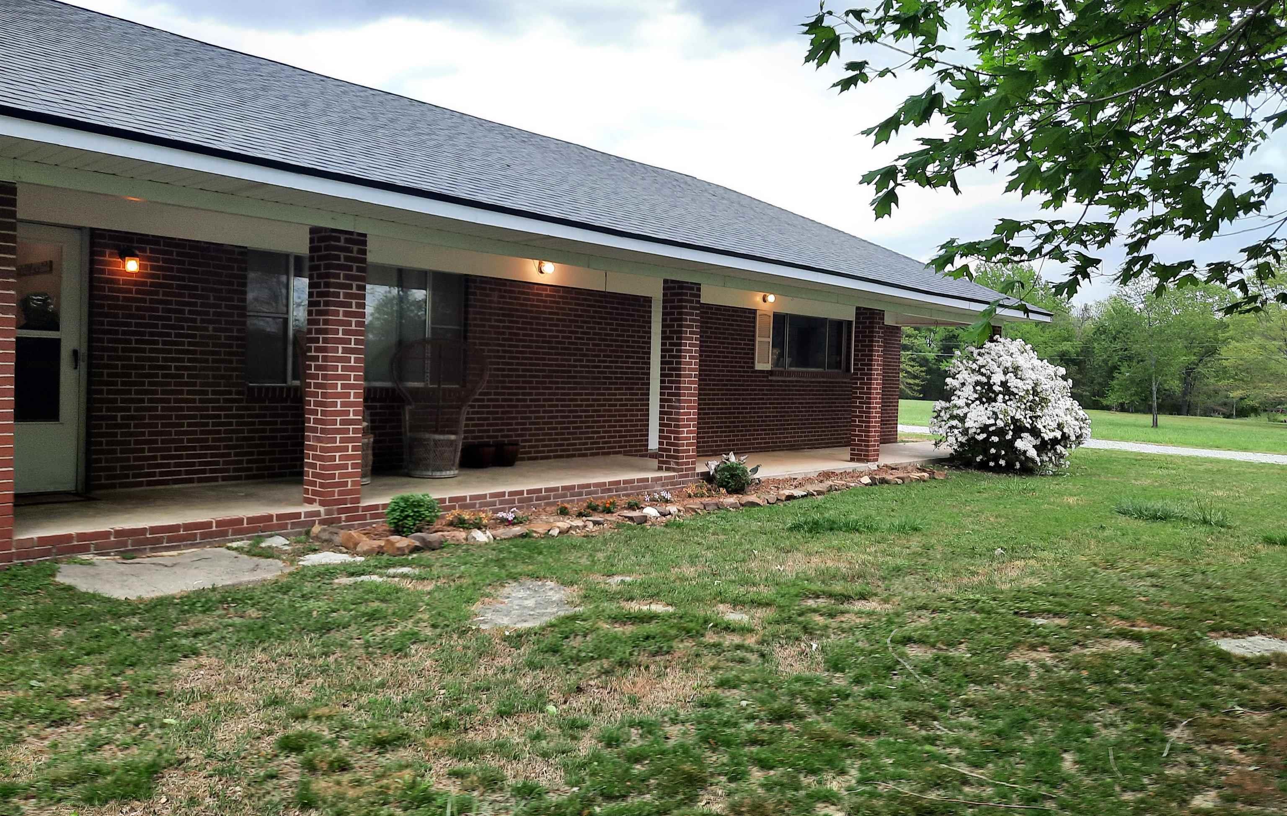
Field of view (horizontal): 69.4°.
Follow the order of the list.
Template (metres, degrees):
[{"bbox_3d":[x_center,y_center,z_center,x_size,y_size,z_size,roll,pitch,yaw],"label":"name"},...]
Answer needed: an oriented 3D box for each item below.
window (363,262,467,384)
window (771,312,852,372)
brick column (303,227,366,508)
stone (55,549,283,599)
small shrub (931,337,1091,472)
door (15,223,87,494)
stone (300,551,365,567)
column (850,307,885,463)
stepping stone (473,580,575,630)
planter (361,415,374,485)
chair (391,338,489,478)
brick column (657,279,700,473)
[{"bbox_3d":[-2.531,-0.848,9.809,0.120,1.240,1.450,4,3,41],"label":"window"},{"bbox_3d":[2.779,-1.066,15.421,0.120,0.890,2.450,4,3,41],"label":"window"},{"bbox_3d":[-2.347,-0.308,7.086,0.301,2.096,0.301,4,3,41],"label":"brick column"},{"bbox_3d":[-2.776,0.996,5.557,1.080,0.060,1.060,4,3,41],"label":"stone"},{"bbox_3d":[5.676,-0.067,14.347,2.400,2.060,2.300,3,3,22],"label":"small shrub"},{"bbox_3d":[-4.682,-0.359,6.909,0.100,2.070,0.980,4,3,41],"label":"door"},{"bbox_3d":[-2.074,1.009,6.046,0.360,0.050,0.390,3,3,33],"label":"stone"},{"bbox_3d":[3.240,-0.309,13.431,0.300,2.175,0.300,4,3,41],"label":"column"},{"bbox_3d":[-0.625,1.136,5.262,0.540,0.060,0.980,2,2,10],"label":"stepping stone"},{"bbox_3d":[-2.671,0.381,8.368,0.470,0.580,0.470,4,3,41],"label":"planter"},{"bbox_3d":[-2.075,-0.029,9.318,1.000,1.400,0.680,2,2,-6],"label":"chair"},{"bbox_3d":[0.396,-0.328,10.177,0.300,2.055,0.300,4,3,41],"label":"brick column"}]

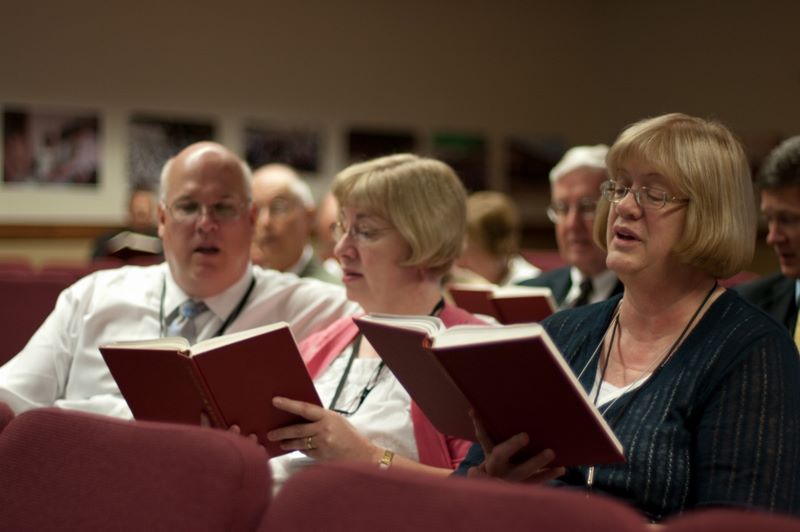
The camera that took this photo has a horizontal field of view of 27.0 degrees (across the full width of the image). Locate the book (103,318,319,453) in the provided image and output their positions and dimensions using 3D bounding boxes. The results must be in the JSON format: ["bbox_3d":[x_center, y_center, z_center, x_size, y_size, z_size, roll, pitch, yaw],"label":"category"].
[{"bbox_3d":[-0.286,0.209,2.584,0.321,0.228,0.059,-7,36,19],"label":"book"}]

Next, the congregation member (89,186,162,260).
[{"bbox_3d":[-1.547,0.187,9.669,0.560,1.320,0.720,1,2,9],"label":"congregation member"}]

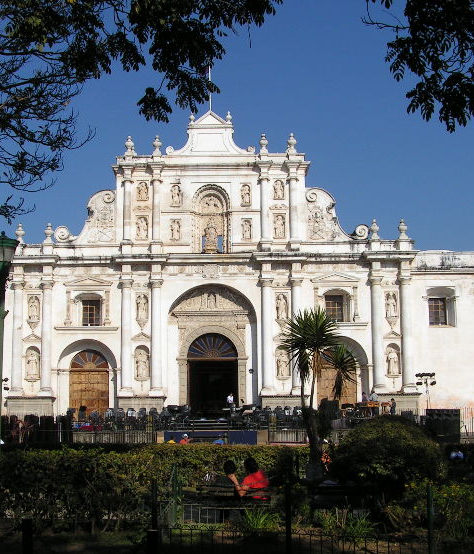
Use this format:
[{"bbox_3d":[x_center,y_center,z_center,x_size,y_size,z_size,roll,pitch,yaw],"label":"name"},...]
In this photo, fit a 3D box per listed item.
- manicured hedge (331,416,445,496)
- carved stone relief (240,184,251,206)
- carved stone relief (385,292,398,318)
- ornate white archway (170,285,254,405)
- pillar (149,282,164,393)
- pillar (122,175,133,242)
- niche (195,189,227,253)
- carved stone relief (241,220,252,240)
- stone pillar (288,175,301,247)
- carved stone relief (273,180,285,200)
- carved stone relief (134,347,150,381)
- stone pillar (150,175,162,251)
[{"bbox_3d":[3.270,3.969,18.181,2.550,1.620,2.300,-1,-10,0],"label":"manicured hedge"},{"bbox_3d":[0.646,-6.194,61.587,0.760,1.714,0.500,-1,-8,1],"label":"carved stone relief"},{"bbox_3d":[10.693,2.007,56.269,0.962,1.812,0.450,-1,-10,2],"label":"carved stone relief"},{"bbox_3d":[-1.671,4.949,56.774,5.811,8.702,1.600,-1,-10,2],"label":"ornate white archway"},{"bbox_3d":[-5.945,4.468,59.848,1.125,8.566,1.000,-1,-8,1],"label":"pillar"},{"bbox_3d":[-7.691,-4.684,57.677,0.781,4.732,0.800,-1,-10,2],"label":"pillar"},{"bbox_3d":[-1.825,-4.080,58.094,2.382,4.492,1.100,-1,-10,0],"label":"niche"},{"bbox_3d":[0.717,-3.587,61.206,0.906,1.693,0.500,-1,-8,1],"label":"carved stone relief"},{"bbox_3d":[4.036,-4.720,57.486,0.800,5.050,0.780,-1,-10,0],"label":"stone pillar"},{"bbox_3d":[3.365,-6.931,64.938,0.962,1.642,0.450,0,-8,0],"label":"carved stone relief"},{"bbox_3d":[-6.990,6.399,59.947,1.187,2.503,0.650,-1,-8,1],"label":"carved stone relief"},{"bbox_3d":[-5.666,-4.536,57.607,0.850,5.447,0.850,-1,-10,2],"label":"stone pillar"}]

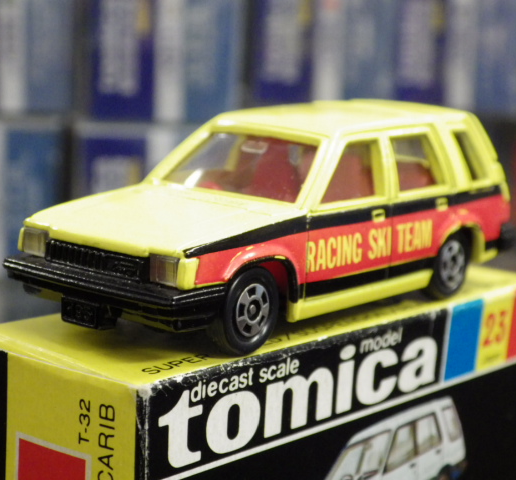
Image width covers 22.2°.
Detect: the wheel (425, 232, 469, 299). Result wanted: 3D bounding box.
[{"bbox_3d":[0.024,0.003,0.169,0.003,0.009,0.009,10,12,38],"label":"wheel"}]

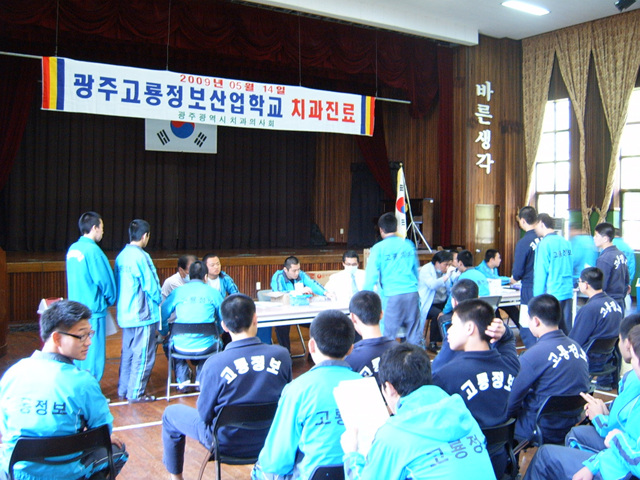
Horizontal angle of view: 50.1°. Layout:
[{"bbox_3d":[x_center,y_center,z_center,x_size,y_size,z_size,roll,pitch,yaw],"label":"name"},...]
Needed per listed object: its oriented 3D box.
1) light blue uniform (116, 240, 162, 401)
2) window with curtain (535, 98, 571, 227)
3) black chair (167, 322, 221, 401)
[{"bbox_3d":[-1.730,0.748,6.520,0.480,1.470,0.380,2,3,45],"label":"light blue uniform"},{"bbox_3d":[5.189,-1.554,15.300,0.150,3.200,0.950,-1,2,-38],"label":"window with curtain"},{"bbox_3d":[-1.220,1.133,6.600,0.480,0.750,0.470,0,2,-12],"label":"black chair"}]

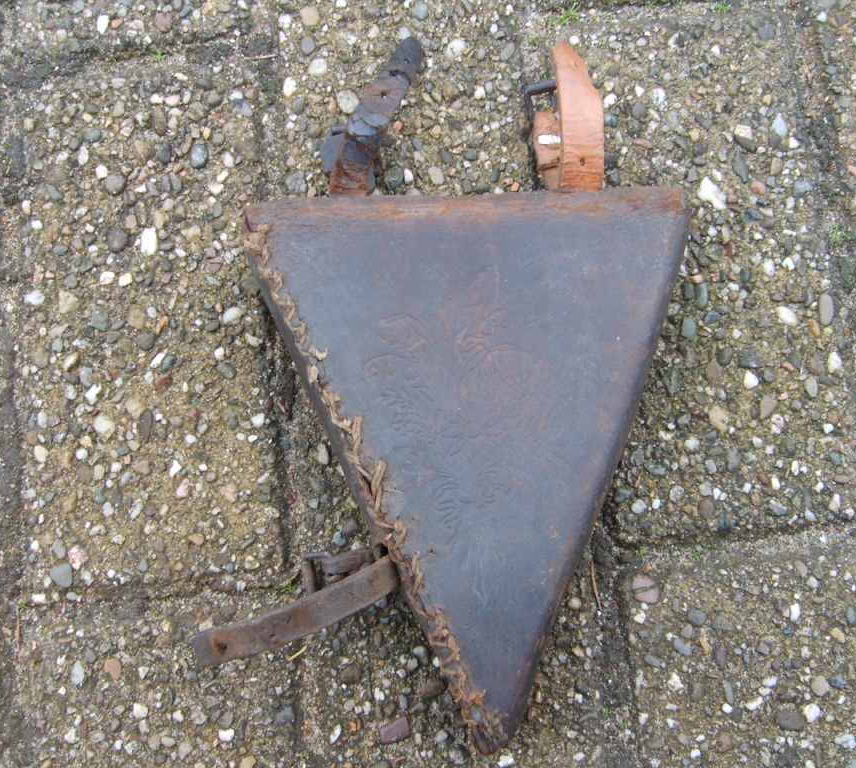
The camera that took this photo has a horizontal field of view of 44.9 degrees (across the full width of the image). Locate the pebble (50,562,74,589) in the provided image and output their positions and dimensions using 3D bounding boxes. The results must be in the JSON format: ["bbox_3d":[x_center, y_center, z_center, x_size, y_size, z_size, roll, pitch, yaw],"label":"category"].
[{"bbox_3d":[-0.141,0.074,0.399,0.009,0.005,0.009,-5,78,3],"label":"pebble"}]

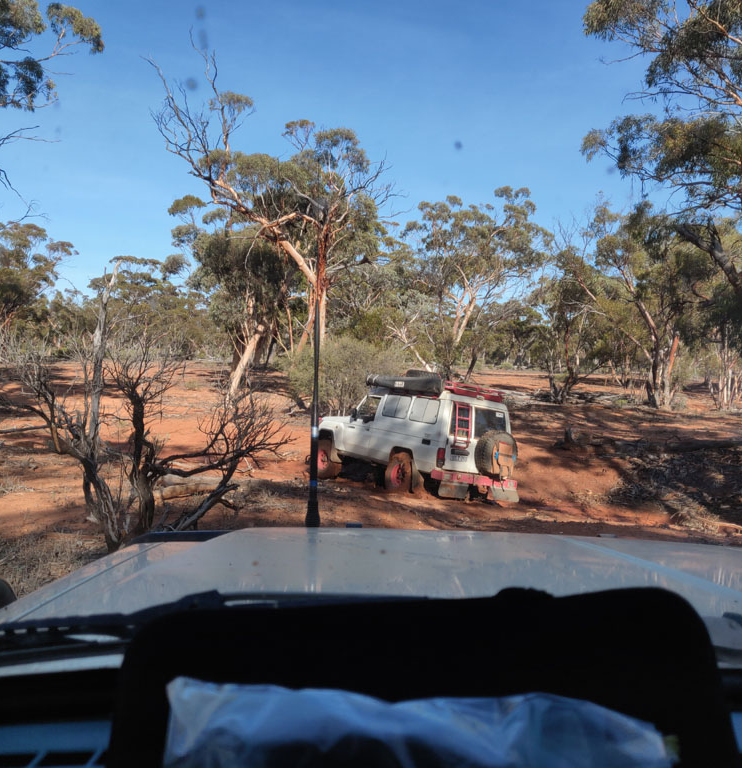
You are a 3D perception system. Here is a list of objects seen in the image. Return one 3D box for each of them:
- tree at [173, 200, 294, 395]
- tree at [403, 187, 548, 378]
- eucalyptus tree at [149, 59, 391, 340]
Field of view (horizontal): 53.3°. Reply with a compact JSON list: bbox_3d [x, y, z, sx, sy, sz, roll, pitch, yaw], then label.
[{"bbox_3d":[-4.799,-3.059,26.000,4.430,7.070,4.400,1,3,0],"label":"tree"},{"bbox_3d":[5.652,-5.409,40.000,7.790,10.550,7.200,1,3,0],"label":"tree"},{"bbox_3d":[-3.633,-5.860,27.000,8.620,12.490,7.800,1,3,0],"label":"eucalyptus tree"}]

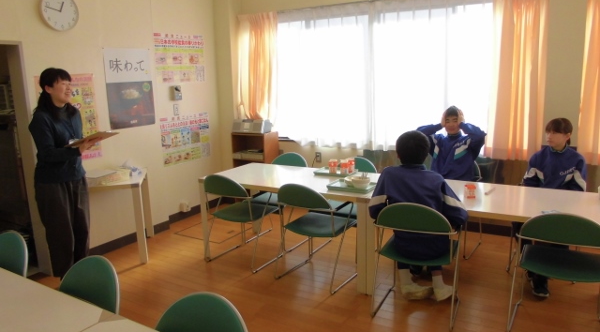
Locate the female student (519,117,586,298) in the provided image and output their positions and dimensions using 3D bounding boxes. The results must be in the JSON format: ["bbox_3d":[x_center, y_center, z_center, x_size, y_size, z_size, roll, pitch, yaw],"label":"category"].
[{"bbox_3d":[1.847,0.255,3.305,0.460,1.170,0.800,5,13,31],"label":"female student"}]

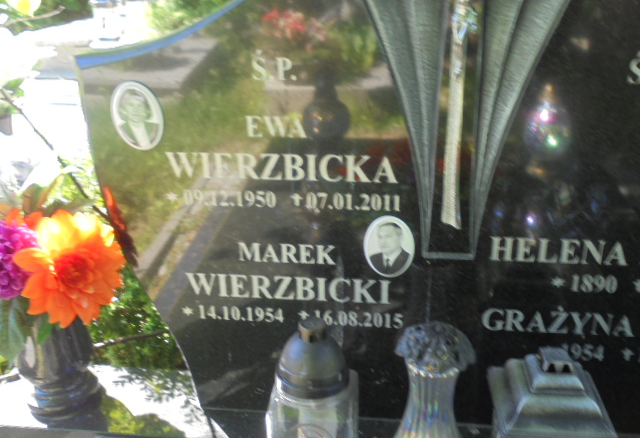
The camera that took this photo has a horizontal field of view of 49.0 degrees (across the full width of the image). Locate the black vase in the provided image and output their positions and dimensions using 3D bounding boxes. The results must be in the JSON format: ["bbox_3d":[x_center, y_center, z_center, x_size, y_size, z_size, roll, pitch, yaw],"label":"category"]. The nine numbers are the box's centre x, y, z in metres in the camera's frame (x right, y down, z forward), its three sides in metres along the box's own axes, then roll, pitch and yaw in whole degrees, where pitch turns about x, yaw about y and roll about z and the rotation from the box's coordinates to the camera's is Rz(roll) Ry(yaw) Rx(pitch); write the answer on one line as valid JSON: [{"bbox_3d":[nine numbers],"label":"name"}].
[{"bbox_3d":[-0.518,0.257,1.372,0.150,0.245,0.150,2,25,8],"label":"black vase"}]

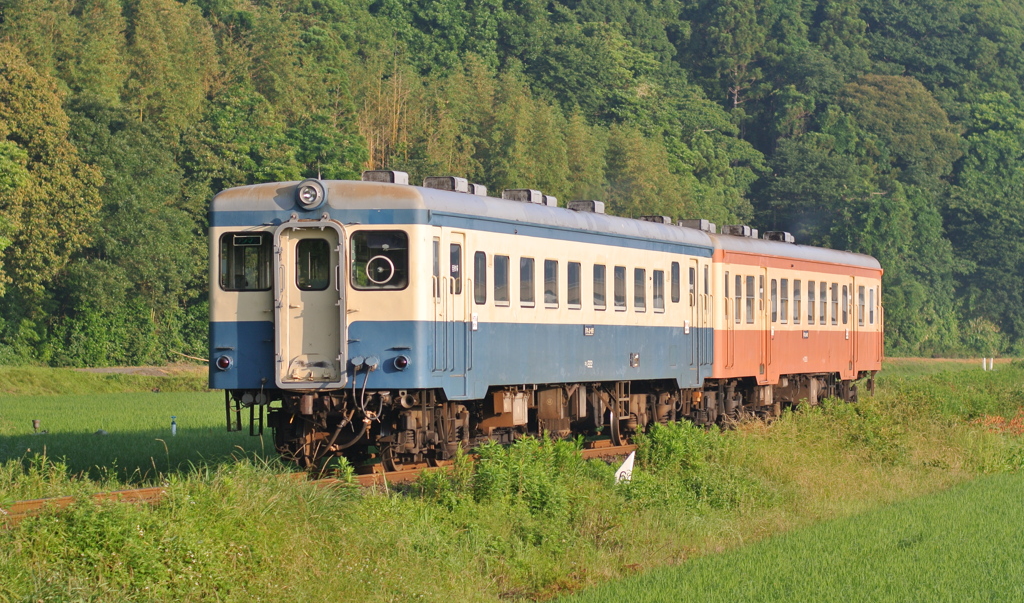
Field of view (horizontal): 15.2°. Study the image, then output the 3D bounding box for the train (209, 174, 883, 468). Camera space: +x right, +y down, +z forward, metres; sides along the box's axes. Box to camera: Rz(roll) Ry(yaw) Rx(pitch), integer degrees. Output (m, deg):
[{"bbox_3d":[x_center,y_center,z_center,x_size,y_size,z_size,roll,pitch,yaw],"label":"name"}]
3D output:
[{"bbox_3d":[2.232,0.444,67.503,2.900,3.920,39.800,0,-1,14],"label":"train"}]

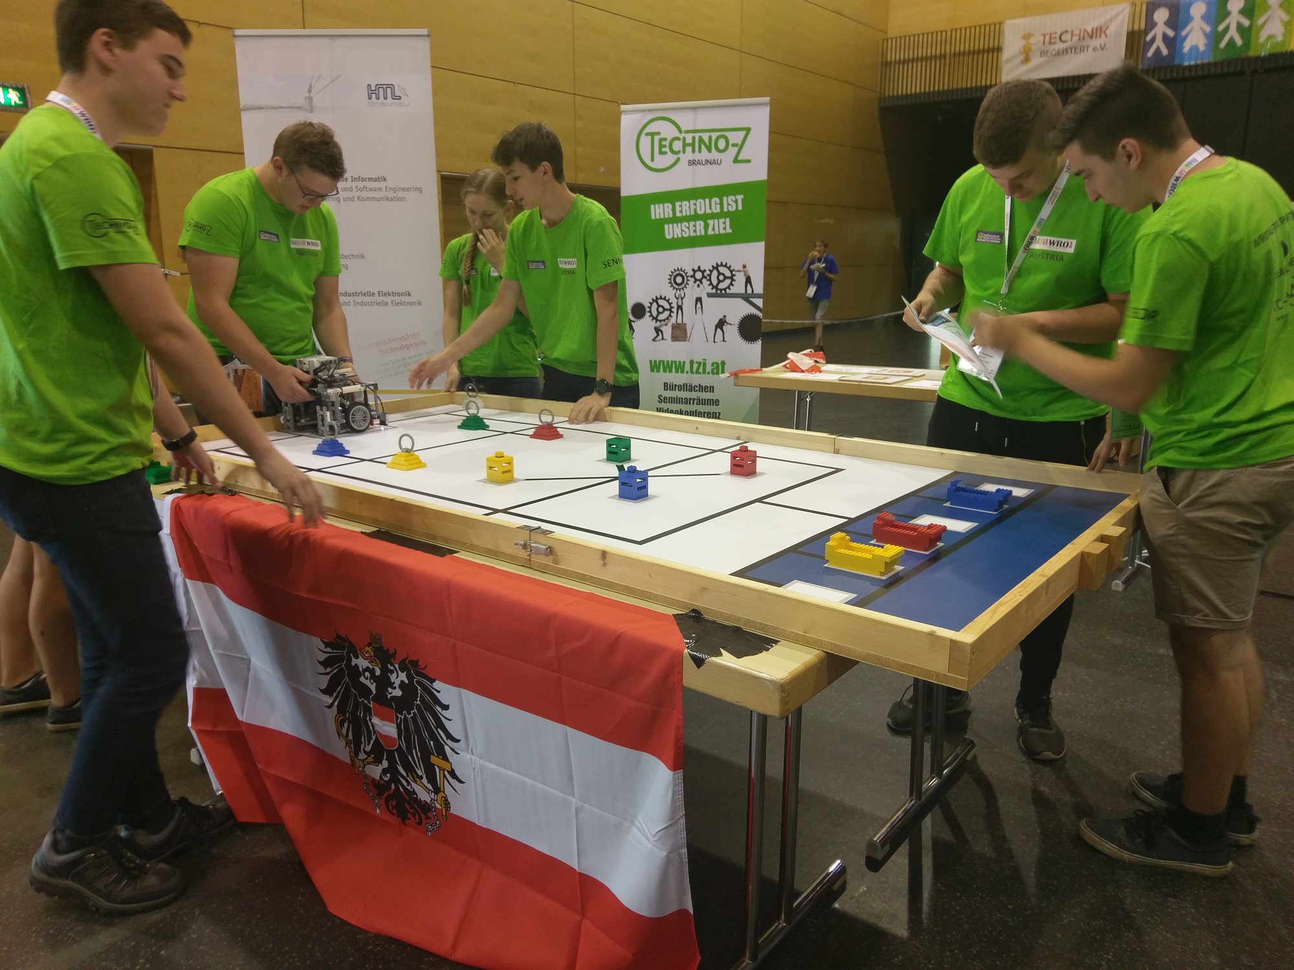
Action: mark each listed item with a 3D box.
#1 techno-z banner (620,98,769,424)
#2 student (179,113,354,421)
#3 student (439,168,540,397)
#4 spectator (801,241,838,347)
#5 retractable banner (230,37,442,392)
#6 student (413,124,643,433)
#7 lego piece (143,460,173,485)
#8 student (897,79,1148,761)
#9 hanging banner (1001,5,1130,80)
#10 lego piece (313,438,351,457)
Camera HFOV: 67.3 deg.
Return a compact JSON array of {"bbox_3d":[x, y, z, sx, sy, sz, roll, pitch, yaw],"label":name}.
[{"bbox_3d":[0.251,-1.052,5.516,0.850,2.112,0.120,5,14,20],"label":"techno-z banner"},{"bbox_3d":[-1.221,-0.276,3.173,0.520,1.710,0.520,12,18,42],"label":"student"},{"bbox_3d":[-0.567,-0.386,3.754,0.420,1.610,0.420,4,14,17],"label":"student"},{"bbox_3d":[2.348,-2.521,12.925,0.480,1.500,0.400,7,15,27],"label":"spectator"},{"bbox_3d":[-1.340,-0.848,4.388,0.840,2.236,0.120,0,14,1],"label":"retractable banner"},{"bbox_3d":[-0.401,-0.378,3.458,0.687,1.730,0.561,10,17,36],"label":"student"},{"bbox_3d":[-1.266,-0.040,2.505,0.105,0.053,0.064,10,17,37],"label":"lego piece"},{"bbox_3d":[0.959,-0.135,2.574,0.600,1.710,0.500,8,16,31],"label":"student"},{"bbox_3d":[6.736,-7.148,15.800,1.950,0.963,0.040,11,17,37],"label":"hanging banner"},{"bbox_3d":[-0.880,-0.106,2.718,0.070,0.038,0.070,11,17,37],"label":"lego piece"}]

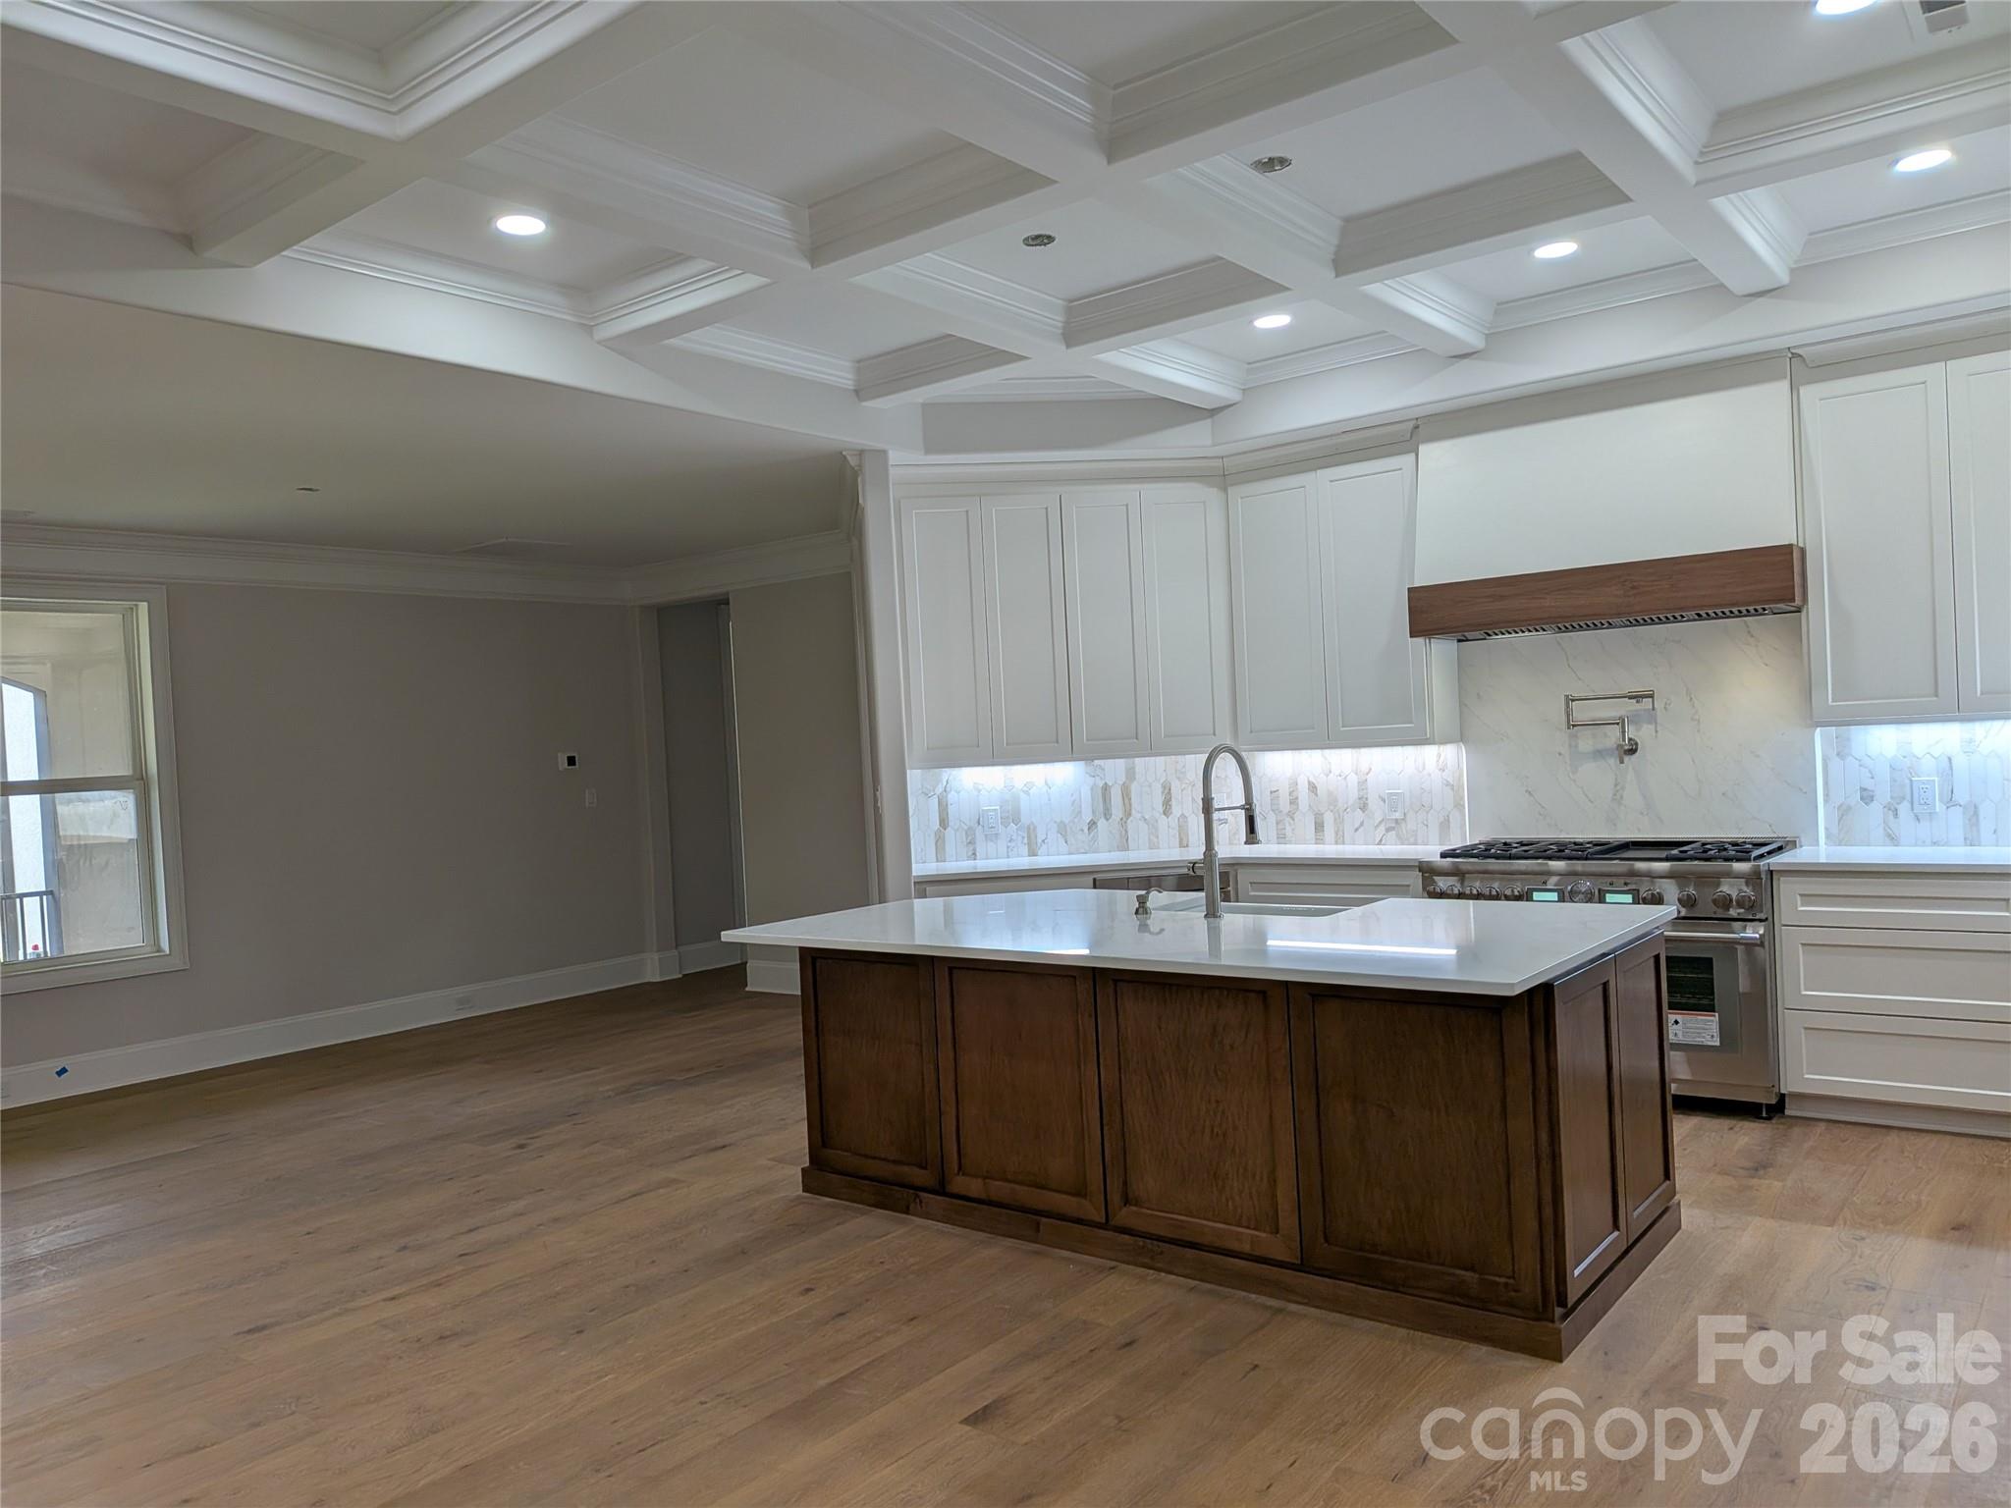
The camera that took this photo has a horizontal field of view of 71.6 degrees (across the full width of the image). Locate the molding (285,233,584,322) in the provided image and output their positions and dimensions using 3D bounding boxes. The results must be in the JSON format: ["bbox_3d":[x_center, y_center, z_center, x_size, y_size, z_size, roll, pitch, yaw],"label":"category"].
[{"bbox_3d":[-1.703,-1.462,4.268,0.080,0.083,1.050,-3,0,39],"label":"molding"}]

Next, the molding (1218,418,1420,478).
[{"bbox_3d":[1.353,-1.334,6.097,0.950,0.075,0.065,-3,0,39],"label":"molding"}]

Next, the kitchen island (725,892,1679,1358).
[{"bbox_3d":[0.523,0.944,4.156,2.475,0.899,1.345,-3,0,39],"label":"kitchen island"}]

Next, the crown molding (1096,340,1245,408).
[{"bbox_3d":[0.701,-1.560,5.553,0.080,0.130,1.075,-3,0,39],"label":"crown molding"}]

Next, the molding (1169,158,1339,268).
[{"bbox_3d":[0.723,-1.553,3.949,0.072,0.145,1.092,-3,0,39],"label":"molding"}]

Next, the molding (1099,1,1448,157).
[{"bbox_3d":[0.566,-1.541,3.143,0.885,0.130,0.080,-3,0,39],"label":"molding"}]

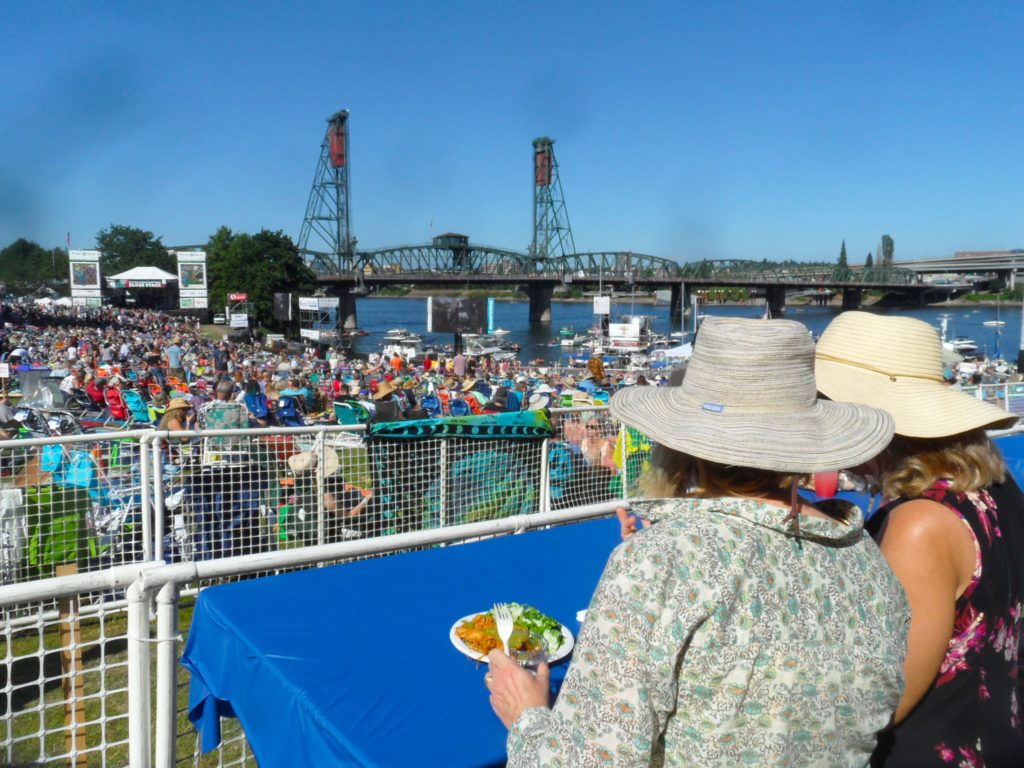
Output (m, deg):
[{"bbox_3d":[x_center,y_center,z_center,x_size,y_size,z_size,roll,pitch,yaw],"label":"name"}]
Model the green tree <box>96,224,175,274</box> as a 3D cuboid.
[{"bbox_3d":[-78.482,-23.868,148.000,16.500,18.500,15.500,-4,9,-27],"label":"green tree"}]

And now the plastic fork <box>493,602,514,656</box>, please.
[{"bbox_3d":[-0.007,0.410,1.100,0.027,0.018,0.160,-1,40,-10],"label":"plastic fork"}]

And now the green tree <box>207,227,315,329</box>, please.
[{"bbox_3d":[-46.049,-19.317,130.000,18.500,18.800,17.000,-3,8,-19],"label":"green tree"}]

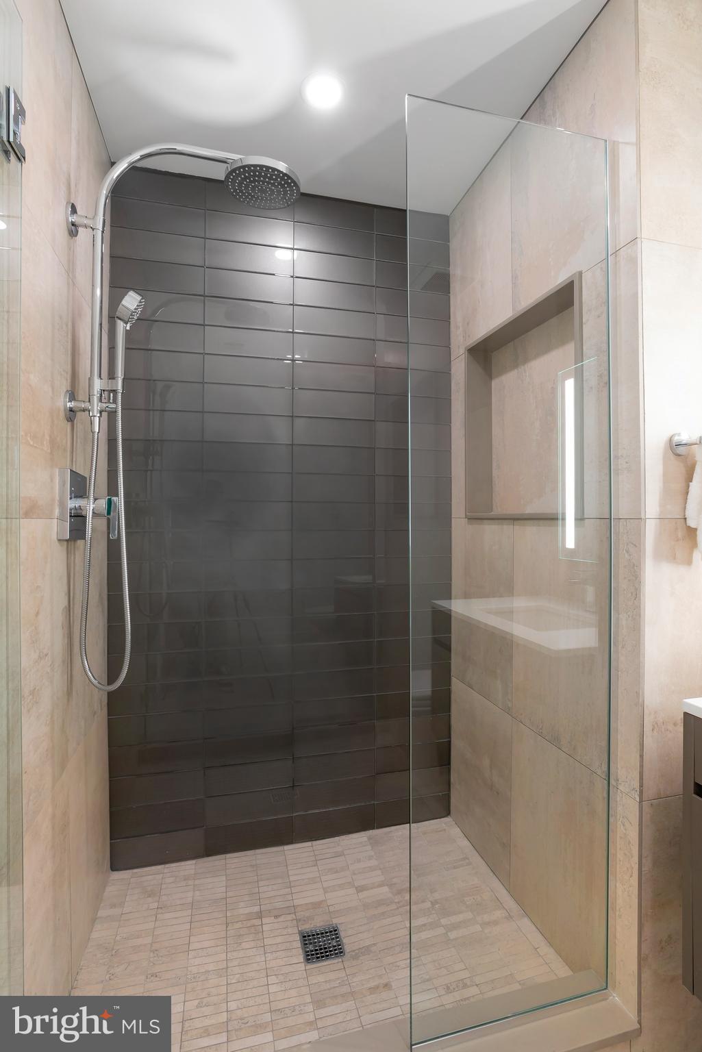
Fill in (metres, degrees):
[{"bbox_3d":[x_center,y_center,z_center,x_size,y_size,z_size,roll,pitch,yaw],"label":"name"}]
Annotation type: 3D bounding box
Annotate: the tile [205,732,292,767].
[{"bbox_3d":[-0.357,0.783,1.746,0.306,0.100,0.010,0,0,-14],"label":"tile"}]

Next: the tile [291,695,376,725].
[{"bbox_3d":[-0.057,0.681,1.819,0.306,0.100,0.010,0,0,-14],"label":"tile"}]

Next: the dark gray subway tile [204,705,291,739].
[{"bbox_3d":[-0.358,0.683,1.763,0.306,0.100,0.010,0,-1,-14],"label":"dark gray subway tile"}]

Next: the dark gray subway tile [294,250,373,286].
[{"bbox_3d":[-0.060,-0.951,1.829,0.306,0.100,0.010,0,0,-14],"label":"dark gray subway tile"}]

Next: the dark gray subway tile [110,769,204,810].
[{"bbox_3d":[-0.650,0.885,1.680,0.299,0.100,0.010,0,0,-14],"label":"dark gray subway tile"}]

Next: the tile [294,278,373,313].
[{"bbox_3d":[-0.061,-0.855,1.850,0.306,0.100,0.010,0,-1,-14],"label":"tile"}]

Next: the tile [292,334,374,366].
[{"bbox_3d":[-0.059,-0.648,1.838,0.304,0.100,0.010,0,0,-14],"label":"tile"}]

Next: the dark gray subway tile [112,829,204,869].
[{"bbox_3d":[-0.650,1.089,1.678,0.299,0.100,0.010,0,0,-14],"label":"dark gray subway tile"}]

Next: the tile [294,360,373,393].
[{"bbox_3d":[-0.059,-0.547,1.837,0.304,0.100,0.010,0,0,-14],"label":"tile"}]

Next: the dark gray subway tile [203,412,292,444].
[{"bbox_3d":[-0.360,-0.342,1.772,0.306,0.100,0.010,0,-1,-14],"label":"dark gray subway tile"}]

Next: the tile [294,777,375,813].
[{"bbox_3d":[-0.058,0.982,1.823,0.304,0.100,0.010,0,0,-14],"label":"tile"}]

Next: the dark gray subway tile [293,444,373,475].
[{"bbox_3d":[-0.059,-0.239,1.844,0.306,0.100,0.010,0,-1,-14],"label":"dark gray subway tile"}]

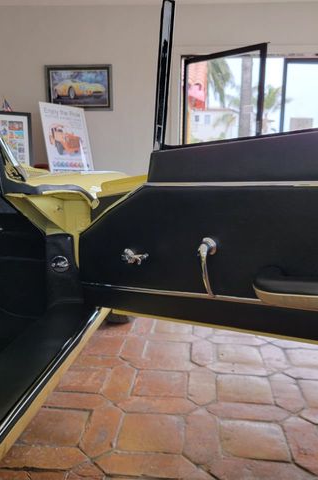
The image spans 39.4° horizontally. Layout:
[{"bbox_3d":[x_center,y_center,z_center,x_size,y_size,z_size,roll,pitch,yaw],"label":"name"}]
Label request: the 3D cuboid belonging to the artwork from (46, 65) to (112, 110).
[{"bbox_3d":[-0.884,-1.687,4.943,0.743,0.491,0.030,0,9,3],"label":"artwork"}]

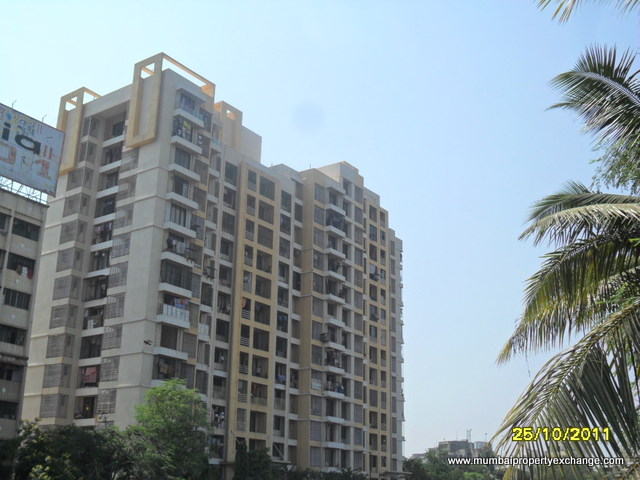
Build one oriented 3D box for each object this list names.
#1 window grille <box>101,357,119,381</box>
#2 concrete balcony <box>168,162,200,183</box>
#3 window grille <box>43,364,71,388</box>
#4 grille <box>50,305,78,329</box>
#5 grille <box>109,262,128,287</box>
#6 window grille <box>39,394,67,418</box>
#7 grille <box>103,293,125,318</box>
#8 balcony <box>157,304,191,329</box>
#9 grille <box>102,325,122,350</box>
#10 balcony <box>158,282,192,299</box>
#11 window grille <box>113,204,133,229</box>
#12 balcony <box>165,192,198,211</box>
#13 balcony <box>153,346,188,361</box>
[{"bbox_3d":[-18.992,11.752,73.711,2.490,2.150,0.250,-12,-22,34],"label":"window grille"},{"bbox_3d":[-13.121,-6.473,79.138,0.846,0.639,3.501,-12,-23,33],"label":"concrete balcony"},{"bbox_3d":[-25.136,13.157,77.977,2.478,2.163,1.160,-12,-23,33],"label":"window grille"},{"bbox_3d":[-25.136,7.651,79.900,2.488,2.222,1.131,-12,-23,33],"label":"grille"},{"bbox_3d":[-18.848,3.371,76.422,2.490,2.230,0.250,-12,-22,34],"label":"grille"},{"bbox_3d":[-25.130,15.872,77.042,2.507,2.183,1.200,-12,-23,33],"label":"window grille"},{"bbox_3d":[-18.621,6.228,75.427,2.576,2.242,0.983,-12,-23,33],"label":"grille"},{"bbox_3d":[-13.333,7.028,74.437,0.846,1.701,3.481,-12,-23,33],"label":"balcony"},{"bbox_3d":[-18.944,8.998,74.602,2.490,2.200,0.250,-12,-22,34],"label":"grille"},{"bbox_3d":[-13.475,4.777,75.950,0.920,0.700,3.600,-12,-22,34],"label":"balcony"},{"bbox_3d":[-18.751,-2.233,78.234,2.490,2.250,0.250,-12,-22,34],"label":"window grille"},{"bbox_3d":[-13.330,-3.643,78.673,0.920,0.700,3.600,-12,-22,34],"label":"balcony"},{"bbox_3d":[-13.386,10.291,73.298,0.846,0.669,3.422,-12,-23,33],"label":"balcony"}]

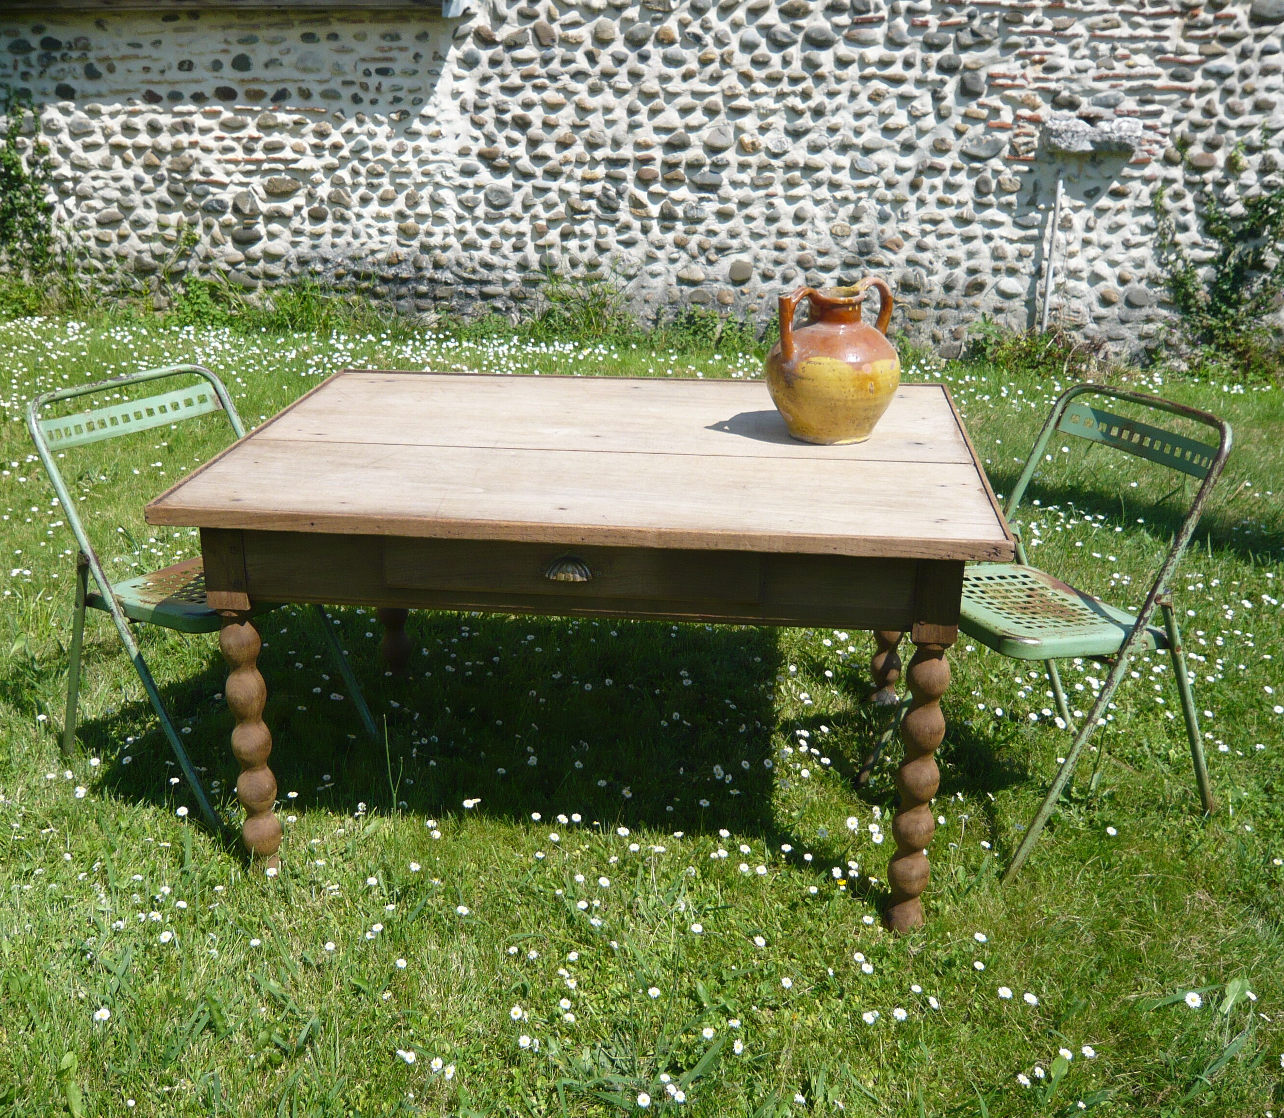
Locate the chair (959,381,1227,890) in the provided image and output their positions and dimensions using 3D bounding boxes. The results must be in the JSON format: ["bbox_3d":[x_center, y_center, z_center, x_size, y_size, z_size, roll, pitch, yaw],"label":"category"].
[{"bbox_3d":[0.788,0.108,2.623,0.539,0.811,0.444,-9,22,-23],"label":"chair"}]

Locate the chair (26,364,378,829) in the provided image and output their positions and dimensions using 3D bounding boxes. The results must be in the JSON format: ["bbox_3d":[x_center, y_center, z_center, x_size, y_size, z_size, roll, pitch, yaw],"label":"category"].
[{"bbox_3d":[-0.910,0.046,2.845,0.539,0.811,0.444,14,24,33],"label":"chair"}]

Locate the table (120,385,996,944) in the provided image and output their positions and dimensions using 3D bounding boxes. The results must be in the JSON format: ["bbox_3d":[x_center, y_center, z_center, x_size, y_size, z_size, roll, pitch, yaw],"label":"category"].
[{"bbox_3d":[-0.062,0.123,2.692,1.330,0.745,1.009,2,20,6],"label":"table"}]

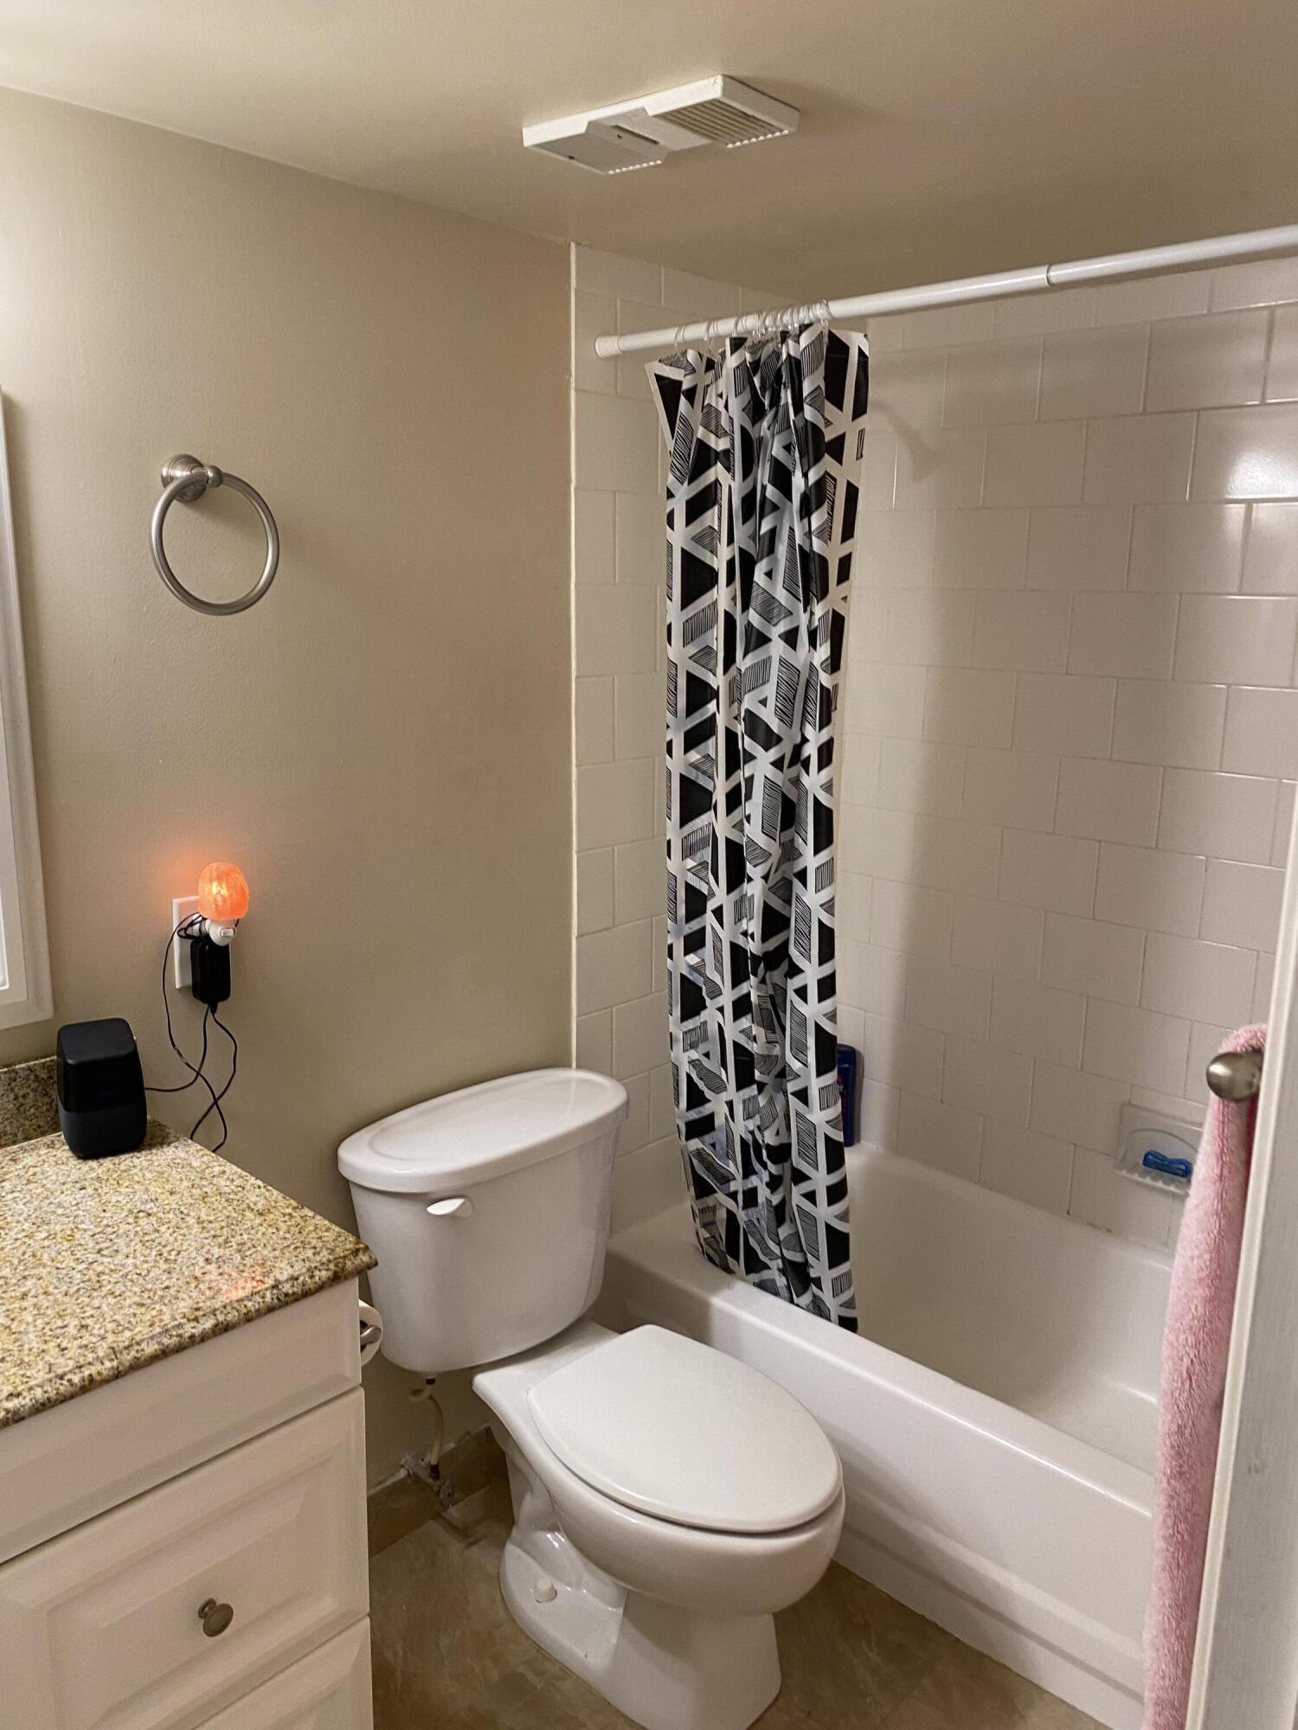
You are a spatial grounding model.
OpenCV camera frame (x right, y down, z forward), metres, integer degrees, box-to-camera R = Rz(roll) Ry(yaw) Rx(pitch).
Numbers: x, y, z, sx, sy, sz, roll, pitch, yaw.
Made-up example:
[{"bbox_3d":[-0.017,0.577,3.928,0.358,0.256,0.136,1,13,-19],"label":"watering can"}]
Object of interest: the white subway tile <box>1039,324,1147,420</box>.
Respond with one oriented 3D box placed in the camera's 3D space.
[{"bbox_3d":[0.802,-0.887,2.349,0.200,0.152,0.010,12,17,41],"label":"white subway tile"}]

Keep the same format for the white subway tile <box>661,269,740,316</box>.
[{"bbox_3d":[0.088,-0.993,2.271,0.009,0.065,0.199,12,17,42],"label":"white subway tile"}]

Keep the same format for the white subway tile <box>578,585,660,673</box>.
[{"bbox_3d":[-0.057,-0.408,2.253,0.009,0.151,0.195,12,17,42],"label":"white subway tile"}]

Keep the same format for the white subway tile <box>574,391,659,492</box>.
[{"bbox_3d":[-0.054,-0.713,2.202,0.010,0.152,0.200,12,17,41],"label":"white subway tile"}]

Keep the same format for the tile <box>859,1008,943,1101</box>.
[{"bbox_3d":[0.560,0.416,2.840,0.198,0.151,0.010,12,17,41],"label":"tile"}]

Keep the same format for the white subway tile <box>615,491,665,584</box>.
[{"bbox_3d":[0.014,-0.575,2.300,0.008,0.152,0.201,13,17,43],"label":"white subway tile"}]

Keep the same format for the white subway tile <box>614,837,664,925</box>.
[{"bbox_3d":[0.004,0.026,2.458,0.010,0.152,0.200,12,17,42],"label":"white subway tile"}]

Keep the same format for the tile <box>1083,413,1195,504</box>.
[{"bbox_3d":[0.868,-0.719,2.305,0.198,0.151,0.010,12,17,41],"label":"tile"}]

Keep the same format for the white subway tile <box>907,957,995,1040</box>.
[{"bbox_3d":[0.635,0.282,2.740,0.198,0.151,0.010,12,17,41],"label":"white subway tile"}]

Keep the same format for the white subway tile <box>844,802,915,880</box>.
[{"bbox_3d":[0.485,-0.050,2.783,0.197,0.151,0.010,12,17,41],"label":"white subway tile"}]

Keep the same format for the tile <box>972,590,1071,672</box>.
[{"bbox_3d":[0.720,-0.450,2.503,0.198,0.151,0.010,12,17,41],"label":"tile"}]

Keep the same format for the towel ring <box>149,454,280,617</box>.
[{"bbox_3d":[-0.556,-0.415,1.636,0.086,0.197,0.175,12,17,42],"label":"towel ring"}]

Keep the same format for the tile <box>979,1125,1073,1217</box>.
[{"bbox_3d":[0.774,0.611,2.664,0.198,0.150,0.009,12,17,42],"label":"tile"}]

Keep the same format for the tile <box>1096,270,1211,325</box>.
[{"bbox_3d":[0.869,-0.974,2.240,0.198,0.068,0.009,12,17,42],"label":"tile"}]

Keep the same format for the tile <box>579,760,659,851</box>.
[{"bbox_3d":[-0.064,-0.110,2.352,0.010,0.152,0.200,12,17,42],"label":"tile"}]

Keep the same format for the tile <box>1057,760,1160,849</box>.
[{"bbox_3d":[0.854,-0.118,2.419,0.197,0.151,0.010,12,17,41],"label":"tile"}]

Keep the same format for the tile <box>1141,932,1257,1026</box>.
[{"bbox_3d":[1.002,0.213,2.368,0.201,0.152,0.008,13,17,43],"label":"tile"}]

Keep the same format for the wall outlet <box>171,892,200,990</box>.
[{"bbox_3d":[-0.605,0.103,1.764,0.008,0.119,0.074,12,17,42],"label":"wall outlet"}]

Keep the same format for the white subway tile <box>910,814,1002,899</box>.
[{"bbox_3d":[0.638,-0.018,2.700,0.200,0.152,0.010,12,17,42],"label":"white subway tile"}]

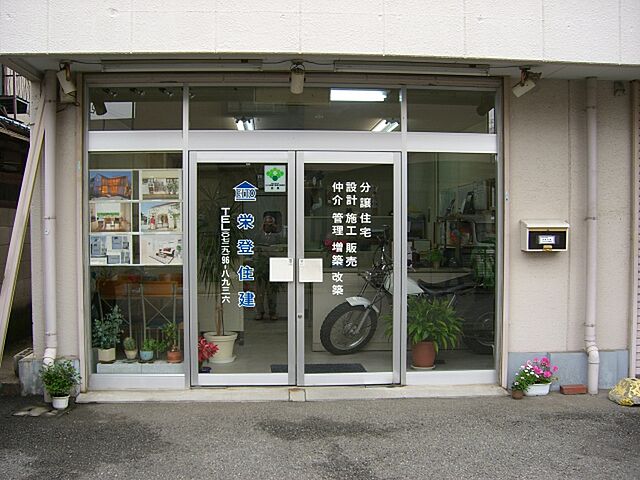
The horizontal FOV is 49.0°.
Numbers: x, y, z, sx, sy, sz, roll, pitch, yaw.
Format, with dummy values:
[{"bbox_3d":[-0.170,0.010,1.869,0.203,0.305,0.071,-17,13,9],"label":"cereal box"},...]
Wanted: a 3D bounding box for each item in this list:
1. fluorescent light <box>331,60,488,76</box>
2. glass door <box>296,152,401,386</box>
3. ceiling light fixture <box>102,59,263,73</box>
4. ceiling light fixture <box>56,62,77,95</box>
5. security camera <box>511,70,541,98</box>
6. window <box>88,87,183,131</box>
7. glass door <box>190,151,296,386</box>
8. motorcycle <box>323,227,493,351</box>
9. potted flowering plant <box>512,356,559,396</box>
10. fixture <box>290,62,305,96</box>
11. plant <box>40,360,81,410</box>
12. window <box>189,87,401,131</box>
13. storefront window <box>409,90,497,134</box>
[{"bbox_3d":[0.742,-1.369,5.600,1.257,0.090,0.110,0,1,-4],"label":"fluorescent light"},{"bbox_3d":[0.251,0.250,5.981,0.911,2.000,0.050,0,2,-4],"label":"glass door"},{"bbox_3d":[-1.070,-1.361,5.480,1.238,0.090,0.110,0,1,-4],"label":"ceiling light fixture"},{"bbox_3d":[-1.964,-1.242,5.453,0.130,0.240,0.140,1,2,41],"label":"ceiling light fixture"},{"bbox_3d":[1.678,-1.280,5.694,0.220,0.220,0.150,1,2,27],"label":"security camera"},{"bbox_3d":[-1.525,-1.089,5.822,0.771,0.363,0.040,0,2,-4],"label":"window"},{"bbox_3d":[-0.644,0.247,5.920,0.884,1.979,0.050,0,2,-4],"label":"glass door"},{"bbox_3d":[1.076,0.570,7.704,2.100,1.392,0.780,0,1,-4],"label":"motorcycle"},{"bbox_3d":[1.766,1.123,5.770,0.386,0.322,0.270,0,2,-4],"label":"potted flowering plant"},{"bbox_3d":[-0.178,-1.280,5.571,0.110,0.240,0.140,0,1,-4],"label":"fixture"},{"bbox_3d":[-2.031,1.135,5.500,0.313,0.380,0.300,0,2,-4],"label":"plant"},{"bbox_3d":[-0.209,-1.127,6.024,1.834,0.384,0.060,0,1,-4],"label":"window"},{"bbox_3d":[1.121,-1.106,6.001,0.772,0.374,0.040,0,2,-4],"label":"storefront window"}]

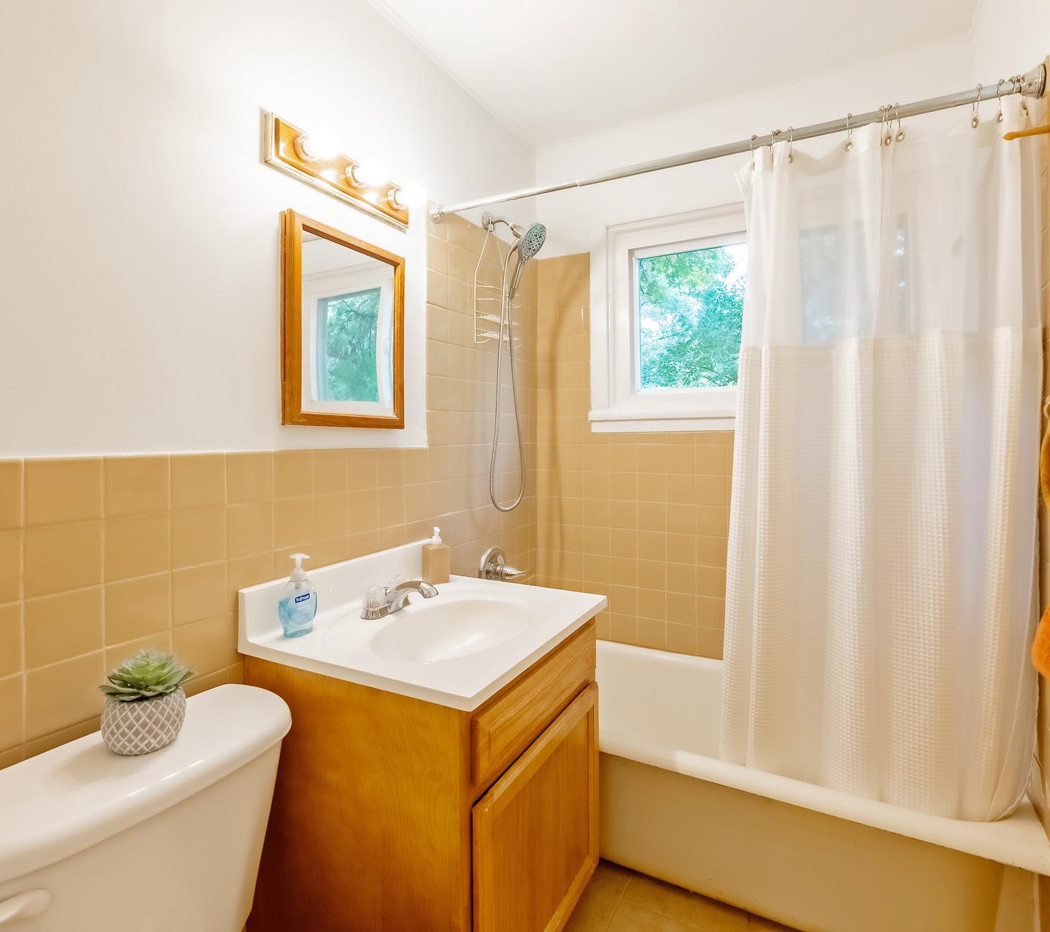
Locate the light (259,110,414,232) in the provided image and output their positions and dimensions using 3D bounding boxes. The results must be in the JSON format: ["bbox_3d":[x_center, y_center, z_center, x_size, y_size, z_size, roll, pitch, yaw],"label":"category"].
[{"bbox_3d":[-0.411,-0.742,1.377,0.145,0.112,0.455,1,3,29],"label":"light"}]

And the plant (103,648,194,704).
[{"bbox_3d":[-0.597,0.315,0.853,0.115,0.060,0.115,1,3,29],"label":"plant"}]

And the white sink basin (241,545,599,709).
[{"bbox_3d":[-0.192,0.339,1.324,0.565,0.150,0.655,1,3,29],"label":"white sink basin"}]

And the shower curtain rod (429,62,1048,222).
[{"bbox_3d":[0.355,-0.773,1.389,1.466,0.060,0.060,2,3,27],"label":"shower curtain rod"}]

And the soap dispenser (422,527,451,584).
[{"bbox_3d":[-0.268,0.267,1.641,0.055,0.158,0.055,-1,3,-26],"label":"soap dispenser"}]

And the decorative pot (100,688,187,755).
[{"bbox_3d":[-0.597,0.396,0.853,0.107,0.072,0.107,0,3,0],"label":"decorative pot"}]

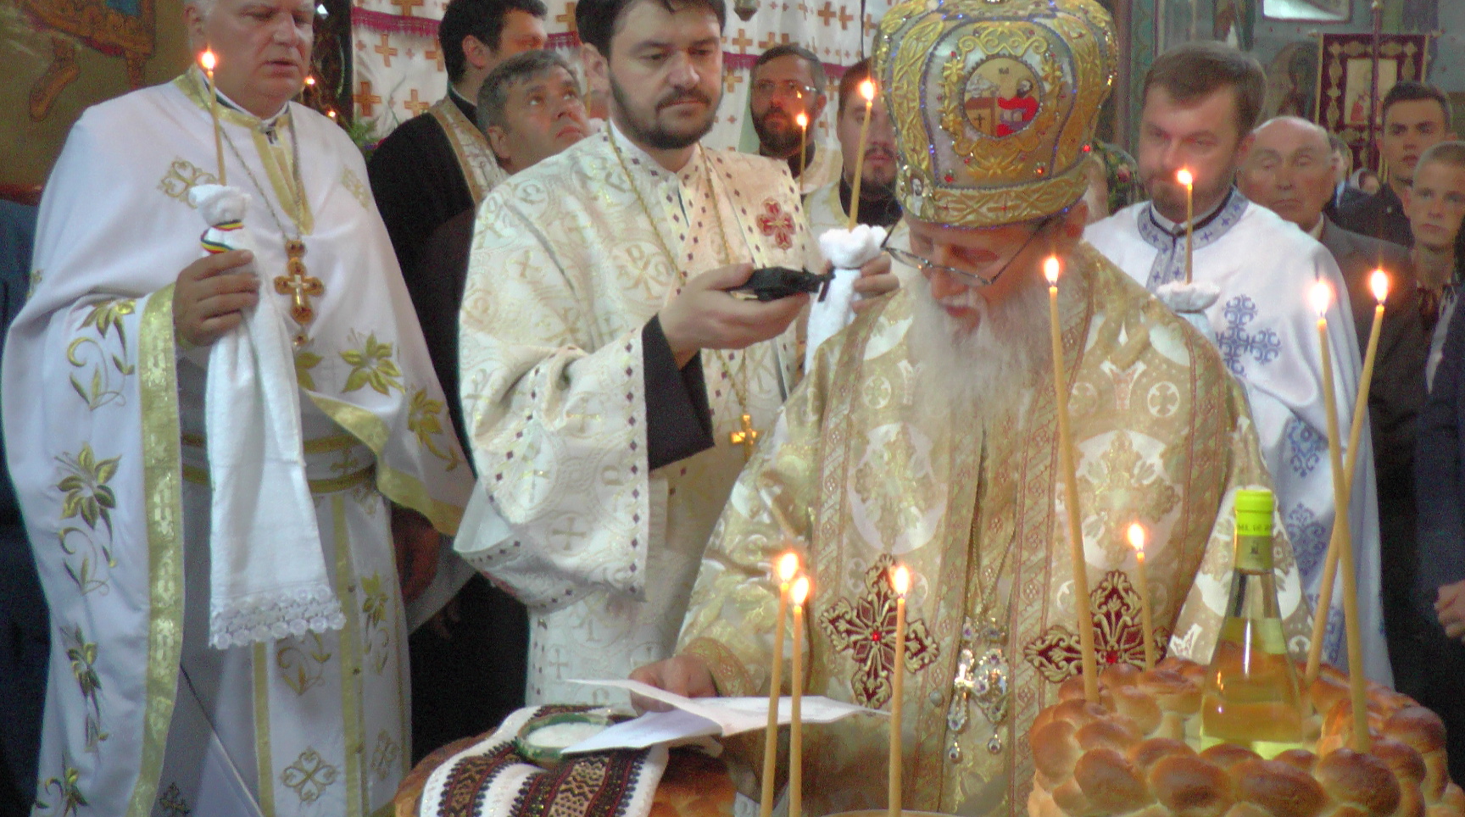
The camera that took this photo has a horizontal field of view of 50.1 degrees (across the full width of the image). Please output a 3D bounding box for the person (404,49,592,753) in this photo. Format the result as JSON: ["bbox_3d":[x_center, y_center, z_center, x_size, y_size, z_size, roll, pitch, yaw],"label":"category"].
[{"bbox_3d":[-0.403,0.234,2.760,0.340,1.705,0.520,6,8,42],"label":"person"}]

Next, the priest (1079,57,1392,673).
[{"bbox_3d":[0.748,0.291,2.442,0.600,1.694,0.460,5,7,35],"label":"priest"}]

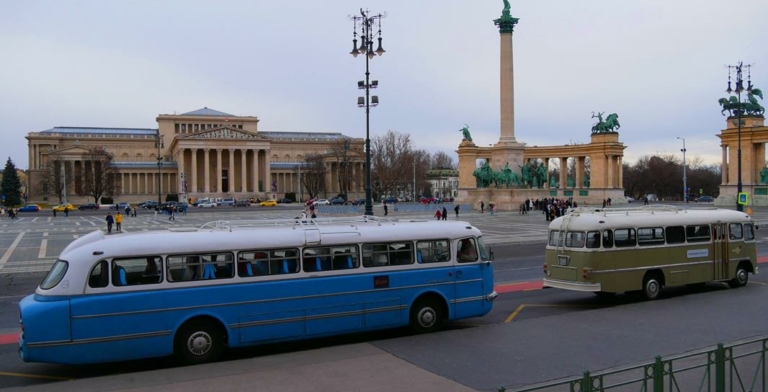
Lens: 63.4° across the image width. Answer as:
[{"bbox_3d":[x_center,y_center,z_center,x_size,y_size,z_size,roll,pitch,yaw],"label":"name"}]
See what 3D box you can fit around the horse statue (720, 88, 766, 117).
[{"bbox_3d":[62.729,-16.362,109.000,3.200,5.000,7.000,-1,1,-22],"label":"horse statue"}]

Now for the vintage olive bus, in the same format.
[{"bbox_3d":[9.488,1.901,21.711,8.500,3.000,2.450,-1,1,-28],"label":"vintage olive bus"}]

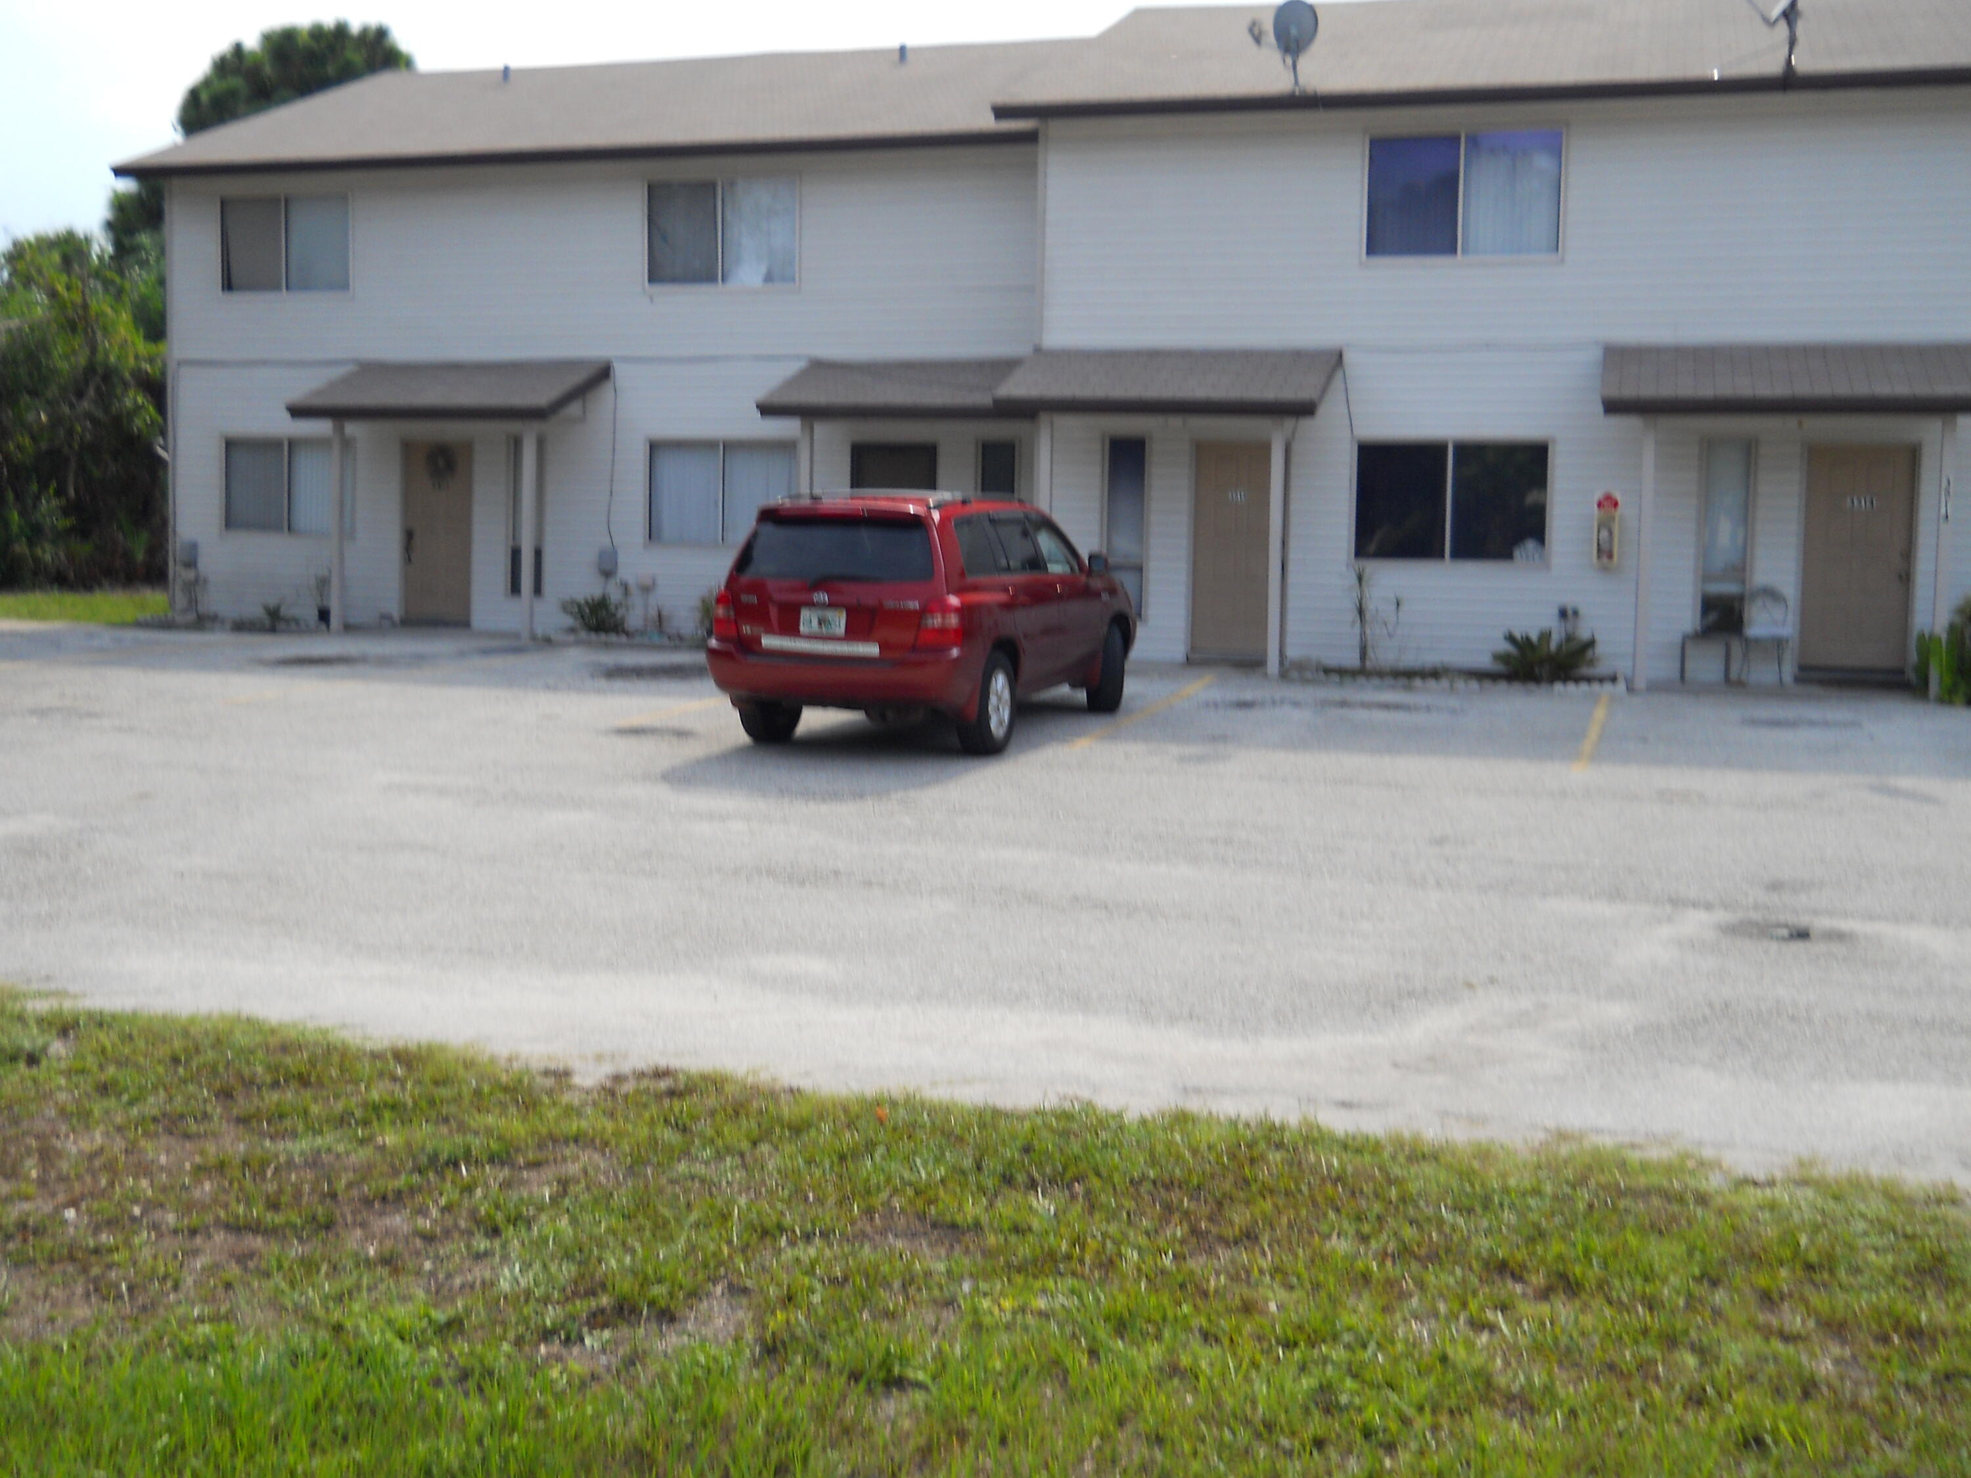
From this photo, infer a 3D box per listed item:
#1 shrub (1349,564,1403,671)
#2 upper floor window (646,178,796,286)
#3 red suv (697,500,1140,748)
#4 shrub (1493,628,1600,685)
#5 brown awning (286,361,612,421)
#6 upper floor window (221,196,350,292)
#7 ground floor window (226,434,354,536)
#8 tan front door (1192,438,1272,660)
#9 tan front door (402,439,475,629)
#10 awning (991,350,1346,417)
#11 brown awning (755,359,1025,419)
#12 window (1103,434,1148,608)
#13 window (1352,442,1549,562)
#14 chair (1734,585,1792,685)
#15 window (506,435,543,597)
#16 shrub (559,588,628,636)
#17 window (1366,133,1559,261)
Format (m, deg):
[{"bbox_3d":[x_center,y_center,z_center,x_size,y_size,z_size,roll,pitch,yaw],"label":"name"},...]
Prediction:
[{"bbox_3d":[3.686,-1.147,19.937,0.504,1.011,0.450,2,5,16],"label":"shrub"},{"bbox_3d":[-2.901,-5.563,23.134,1.770,1.170,0.100,3,4,16],"label":"upper floor window"},{"bbox_3d":[-0.278,-0.936,15.359,1.850,1.720,4.680,3,8,20],"label":"red suv"},{"bbox_3d":[5.149,-0.765,19.381,0.924,0.524,0.850,2,5,16],"label":"shrub"},{"bbox_3d":[-5.955,-3.877,23.394,3.270,0.800,1.450,3,4,16],"label":"brown awning"},{"bbox_3d":[-8.282,-5.848,24.917,1.790,1.122,0.100,2,5,16],"label":"upper floor window"},{"bbox_3d":[-8.231,-2.991,24.876,1.770,1.160,0.100,3,4,16],"label":"ground floor window"},{"bbox_3d":[2.453,-1.795,20.223,0.940,2.080,0.080,3,4,16],"label":"tan front door"},{"bbox_3d":[-6.326,-2.374,24.388,0.940,2.080,0.080,3,4,16],"label":"tan front door"},{"bbox_3d":[1.761,-3.386,19.945,3.030,0.780,1.623,2,5,16],"label":"awning"},{"bbox_3d":[-0.726,-3.697,22.109,2.970,0.750,1.459,2,5,16],"label":"brown awning"},{"bbox_3d":[1.408,-2.080,20.995,0.455,1.855,0.100,2,5,16],"label":"window"},{"bbox_3d":[4.442,-2.261,20.094,1.818,1.139,0.100,2,5,16],"label":"window"},{"bbox_3d":[6.861,-0.917,18.617,0.480,0.890,0.520,3,4,16],"label":"chair"},{"bbox_3d":[-5.306,-2.559,24.296,0.484,1.846,0.100,2,5,16],"label":"window"},{"bbox_3d":[-4.342,-1.401,23.440,0.700,0.540,0.620,3,4,16],"label":"shrub"},{"bbox_3d":[4.506,-5.126,19.859,1.811,1.149,0.100,2,5,16],"label":"window"}]

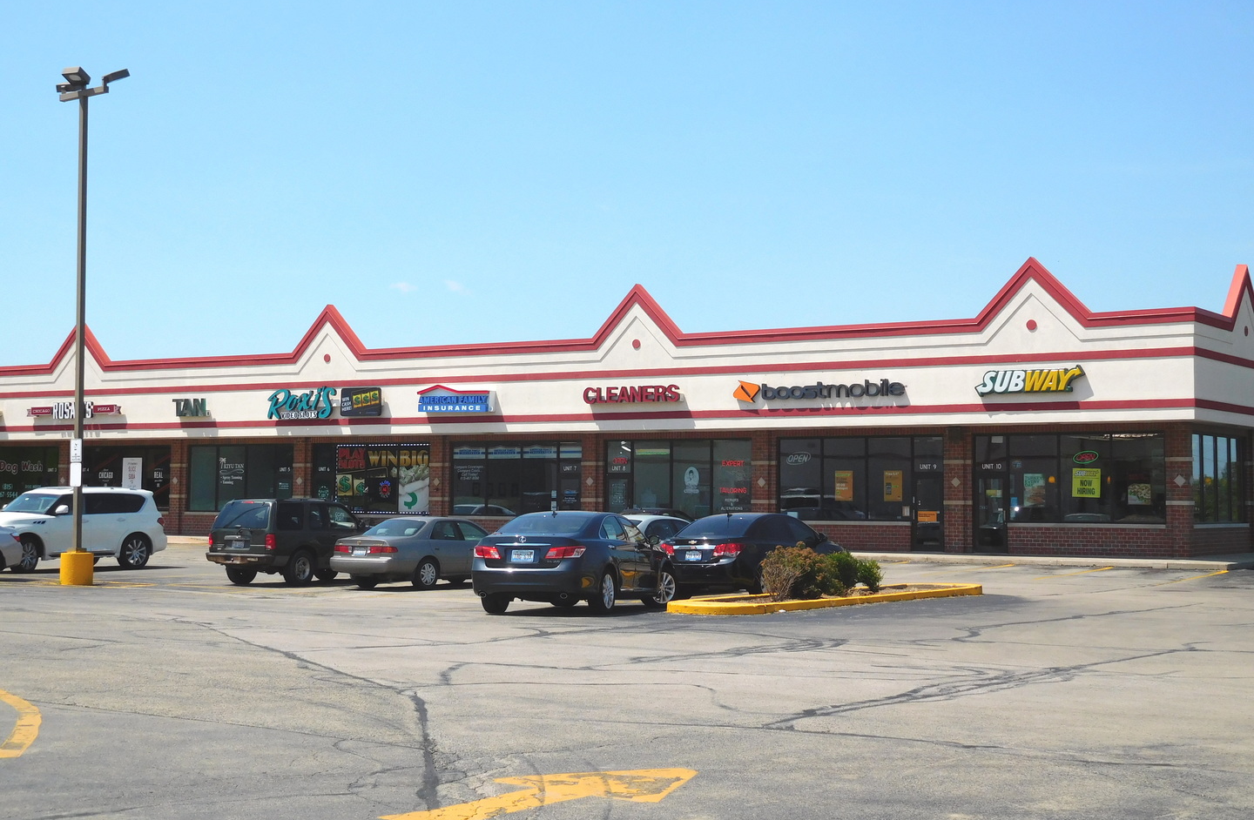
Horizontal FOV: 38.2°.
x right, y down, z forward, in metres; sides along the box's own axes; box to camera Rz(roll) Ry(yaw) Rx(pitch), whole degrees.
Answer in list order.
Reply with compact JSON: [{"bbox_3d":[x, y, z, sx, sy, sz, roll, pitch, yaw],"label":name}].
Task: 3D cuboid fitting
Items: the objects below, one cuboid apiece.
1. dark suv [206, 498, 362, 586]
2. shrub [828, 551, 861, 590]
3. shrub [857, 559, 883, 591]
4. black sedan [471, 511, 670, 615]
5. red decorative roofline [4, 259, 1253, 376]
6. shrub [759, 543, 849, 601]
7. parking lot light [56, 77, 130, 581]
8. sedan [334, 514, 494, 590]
[{"bbox_3d":[-6.676,2.752,38.005,1.800,1.750,4.800,-1,-3,29],"label":"dark suv"},{"bbox_3d":[3.575,2.695,30.114,0.720,0.682,0.700,0,-2,0],"label":"shrub"},{"bbox_3d":[4.129,2.829,30.909,0.500,0.558,0.500,0,-2,0],"label":"shrub"},{"bbox_3d":[-0.691,2.195,26.340,1.830,1.450,4.860,-1,-2,17],"label":"black sedan"},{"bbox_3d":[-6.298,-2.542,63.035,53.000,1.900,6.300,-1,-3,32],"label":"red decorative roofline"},{"bbox_3d":[2.753,2.513,28.120,1.370,0.872,1.200,0,-2,0],"label":"shrub"},{"bbox_3d":[-10.404,-1.664,34.999,1.300,10.028,0.750,-2,-3,38],"label":"parking lot light"},{"bbox_3d":[-3.736,2.813,35.934,1.790,1.420,4.790,-2,-3,34],"label":"sedan"}]

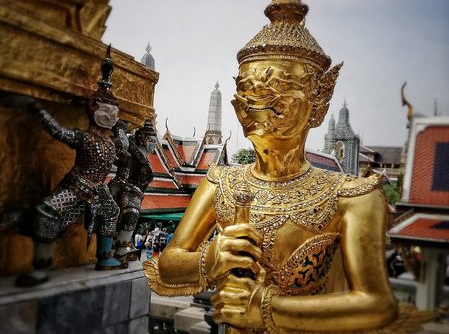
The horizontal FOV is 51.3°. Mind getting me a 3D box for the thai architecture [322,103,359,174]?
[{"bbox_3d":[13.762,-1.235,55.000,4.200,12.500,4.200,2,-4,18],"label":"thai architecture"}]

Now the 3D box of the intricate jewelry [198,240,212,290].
[{"bbox_3d":[-0.043,0.236,1.130,0.040,0.112,0.085,2,-4,14],"label":"intricate jewelry"}]

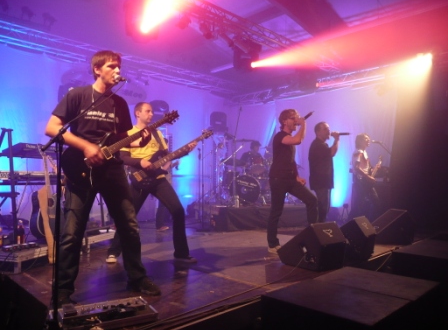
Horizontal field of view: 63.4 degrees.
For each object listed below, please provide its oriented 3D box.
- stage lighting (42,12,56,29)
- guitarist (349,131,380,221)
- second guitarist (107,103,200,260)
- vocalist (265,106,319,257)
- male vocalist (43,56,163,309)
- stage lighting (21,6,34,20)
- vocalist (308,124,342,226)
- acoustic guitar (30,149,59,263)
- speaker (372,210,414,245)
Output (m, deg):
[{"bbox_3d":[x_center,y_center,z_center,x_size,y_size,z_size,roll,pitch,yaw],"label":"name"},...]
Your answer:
[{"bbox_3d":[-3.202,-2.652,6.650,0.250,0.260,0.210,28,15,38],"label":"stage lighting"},{"bbox_3d":[2.310,0.323,6.000,0.500,1.720,0.550,-3,-5,30],"label":"guitarist"},{"bbox_3d":[-0.800,0.214,4.000,0.800,1.730,0.620,3,-6,-42],"label":"second guitarist"},{"bbox_3d":[0.829,0.204,4.450,0.660,1.760,0.520,-2,-5,16],"label":"vocalist"},{"bbox_3d":[-0.881,0.079,2.650,0.760,1.780,0.550,3,-6,-37],"label":"male vocalist"},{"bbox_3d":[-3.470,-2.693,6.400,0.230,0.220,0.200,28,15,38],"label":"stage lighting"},{"bbox_3d":[1.414,0.246,5.100,0.500,1.760,0.520,-2,-5,16],"label":"vocalist"},{"bbox_3d":[-1.851,0.320,3.800,0.130,1.030,0.400,-15,-10,24],"label":"acoustic guitar"},{"bbox_3d":[2.391,0.889,5.300,0.580,0.480,0.500,-1,-4,2],"label":"speaker"}]

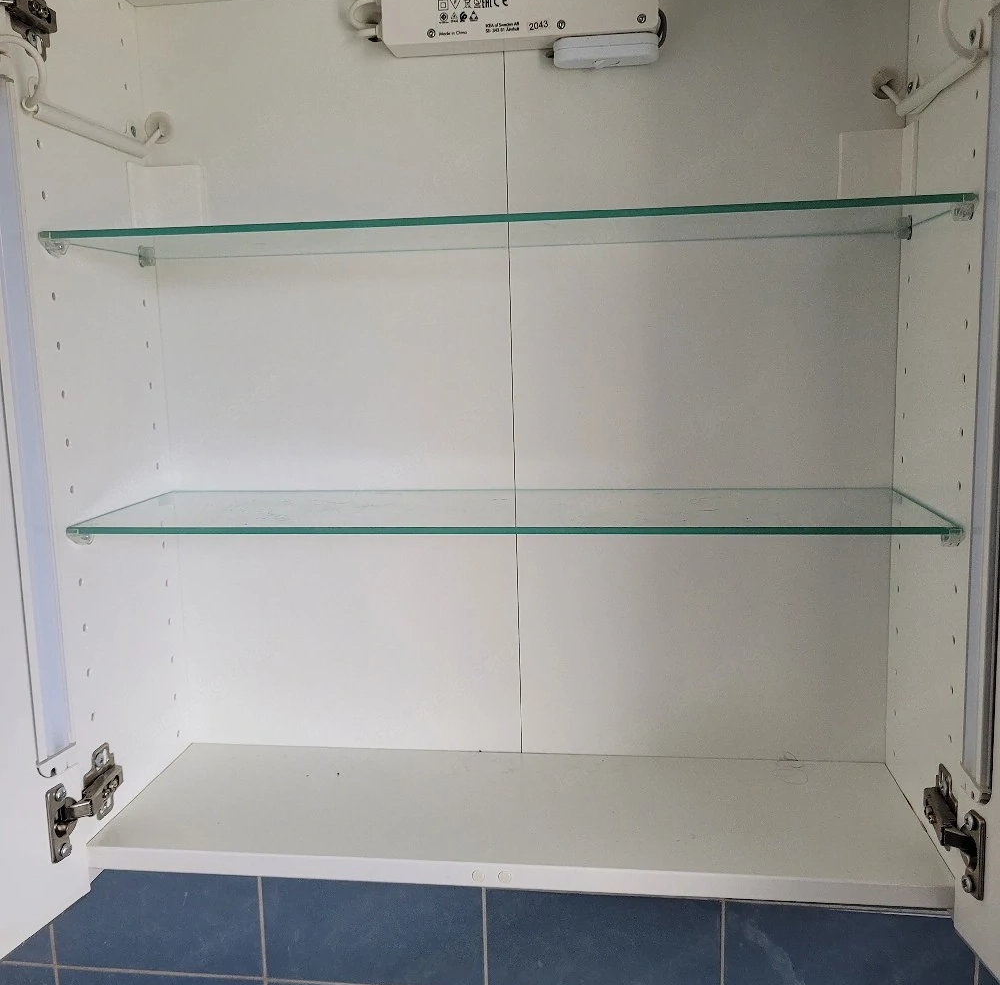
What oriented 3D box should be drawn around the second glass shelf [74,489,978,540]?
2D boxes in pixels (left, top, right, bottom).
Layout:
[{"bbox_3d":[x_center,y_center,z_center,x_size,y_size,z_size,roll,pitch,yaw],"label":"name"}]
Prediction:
[{"bbox_3d":[0.004,0.013,0.708,0.566,0.005,0.159,0,9,8],"label":"second glass shelf"}]

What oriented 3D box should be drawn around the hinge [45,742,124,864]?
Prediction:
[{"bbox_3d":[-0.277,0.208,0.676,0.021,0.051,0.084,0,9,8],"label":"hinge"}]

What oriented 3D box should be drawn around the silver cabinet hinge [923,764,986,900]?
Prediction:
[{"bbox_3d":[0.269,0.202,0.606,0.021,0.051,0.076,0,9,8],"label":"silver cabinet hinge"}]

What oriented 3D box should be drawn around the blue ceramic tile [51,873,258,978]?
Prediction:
[{"bbox_3d":[-0.311,0.388,0.910,0.199,0.099,0.009,0,9,8],"label":"blue ceramic tile"}]

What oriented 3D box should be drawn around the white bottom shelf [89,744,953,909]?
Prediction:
[{"bbox_3d":[0.009,0.236,0.735,0.569,0.017,0.177,0,9,8],"label":"white bottom shelf"}]

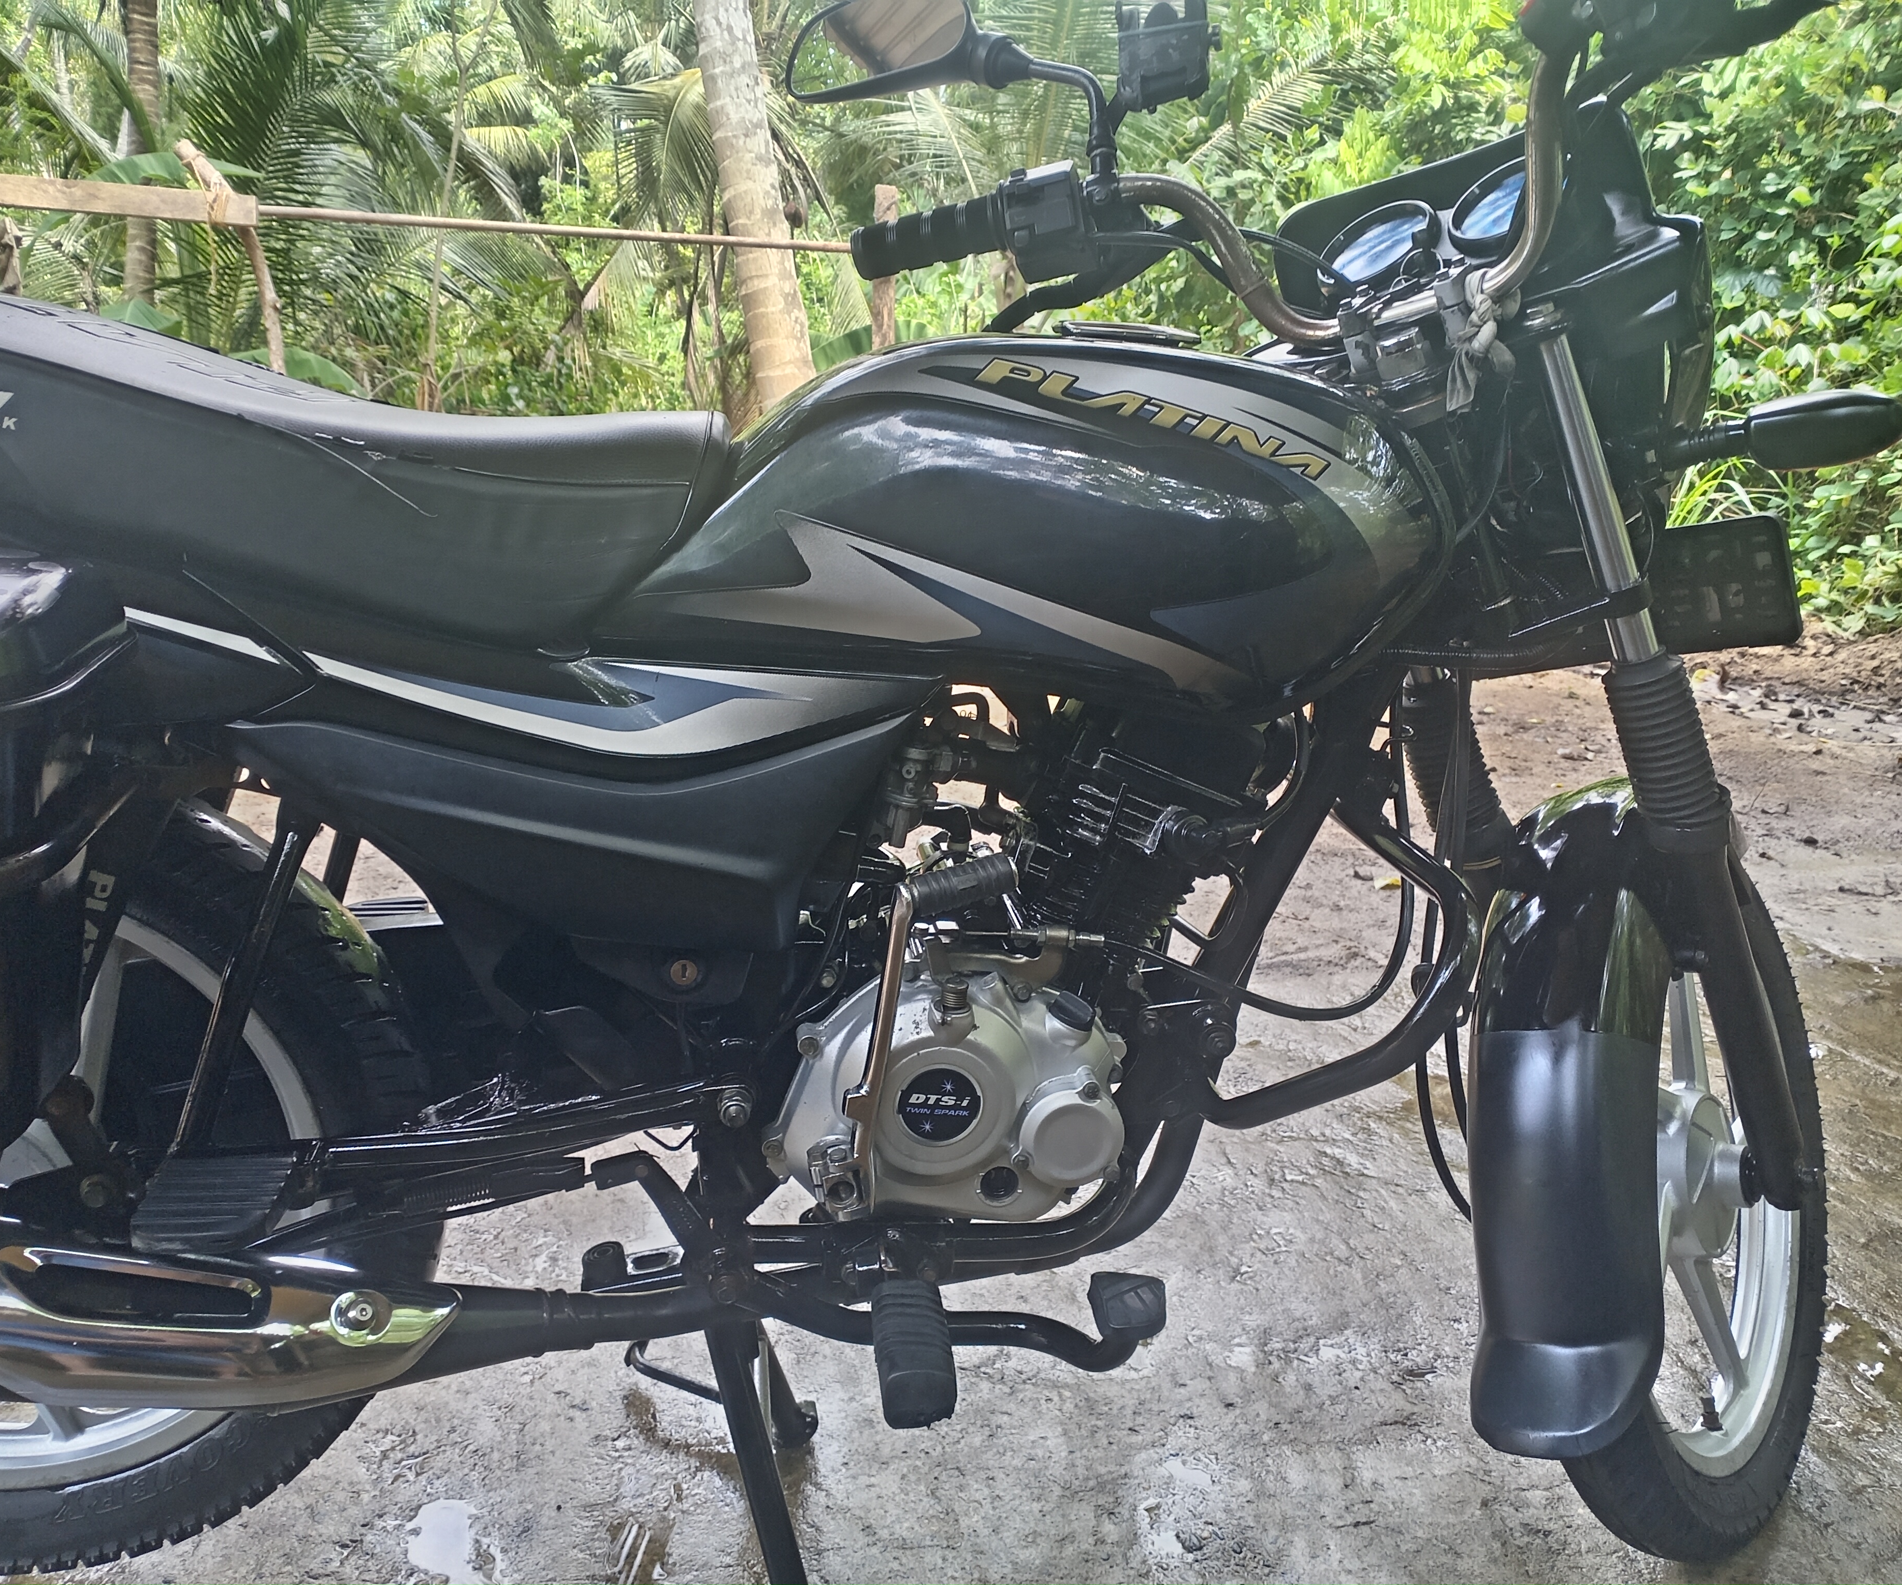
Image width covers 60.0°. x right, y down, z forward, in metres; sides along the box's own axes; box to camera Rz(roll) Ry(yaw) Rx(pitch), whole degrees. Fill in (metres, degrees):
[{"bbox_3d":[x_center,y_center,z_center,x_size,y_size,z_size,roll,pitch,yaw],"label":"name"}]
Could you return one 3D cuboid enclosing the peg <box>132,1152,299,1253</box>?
[{"bbox_3d":[-0.401,0.227,0.908,0.068,0.020,0.086,1,15,-7],"label":"peg"}]

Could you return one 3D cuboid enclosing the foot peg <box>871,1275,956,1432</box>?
[{"bbox_3d":[-0.026,0.336,0.994,0.043,0.037,0.102,1,15,-7],"label":"foot peg"}]

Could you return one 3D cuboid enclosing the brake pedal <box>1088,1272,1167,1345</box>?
[{"bbox_3d":[0.109,0.312,0.999,0.042,0.030,0.048,1,15,-7],"label":"brake pedal"}]

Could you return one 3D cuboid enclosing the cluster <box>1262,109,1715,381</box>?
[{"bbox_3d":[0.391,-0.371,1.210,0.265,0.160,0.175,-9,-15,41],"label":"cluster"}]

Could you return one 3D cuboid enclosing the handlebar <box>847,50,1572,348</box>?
[{"bbox_3d":[0.251,-0.386,1.052,0.700,0.180,0.156,-9,8,41],"label":"handlebar"}]

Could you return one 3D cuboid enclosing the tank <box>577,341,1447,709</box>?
[{"bbox_3d":[0.042,-0.187,1.074,0.540,0.225,0.290,1,15,-7],"label":"tank"}]

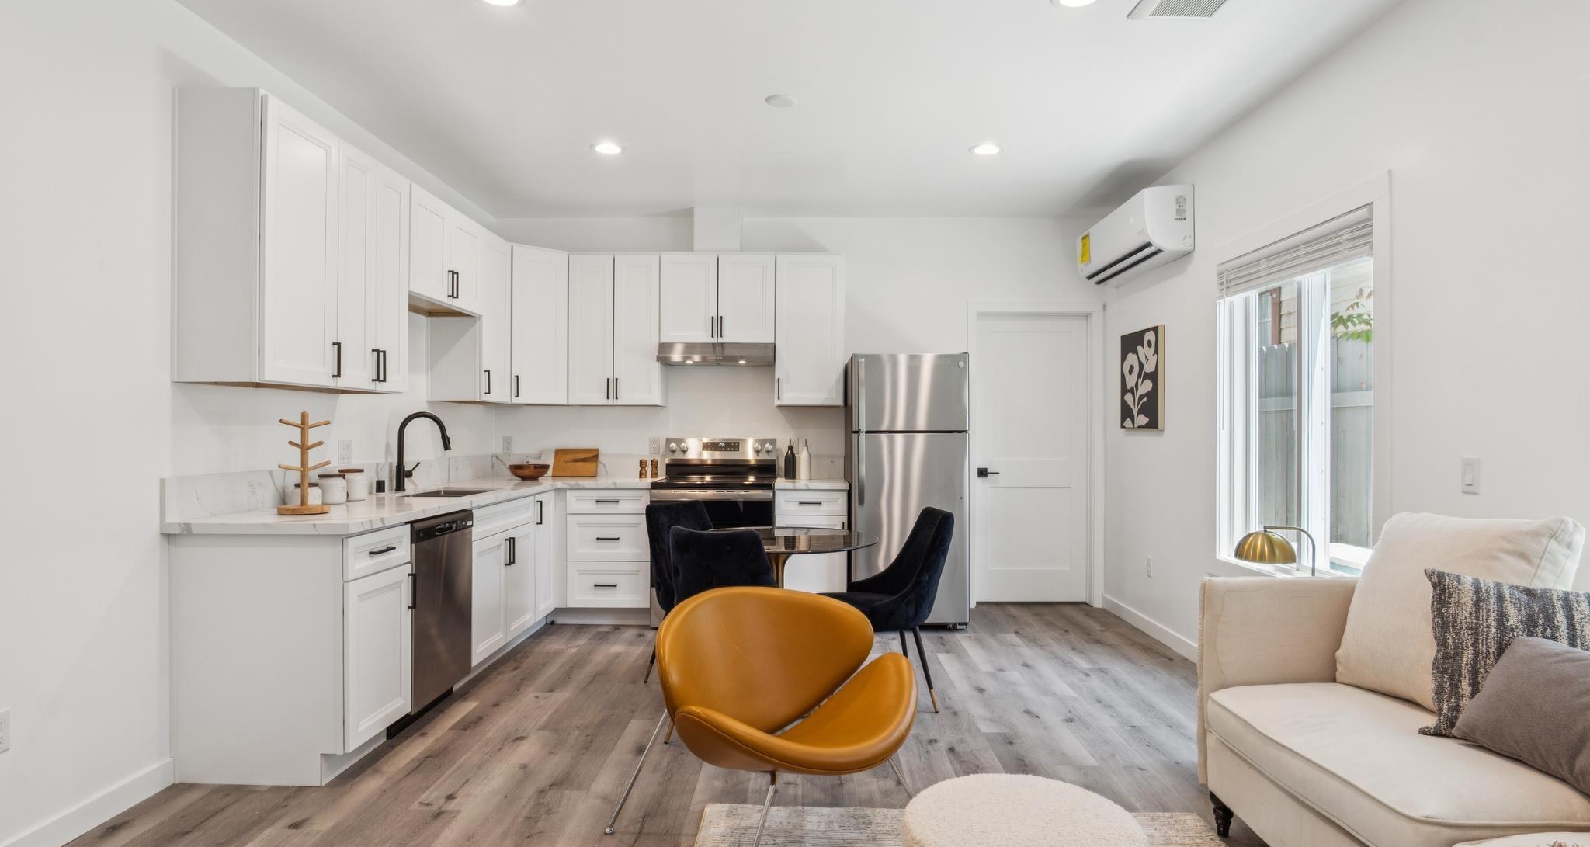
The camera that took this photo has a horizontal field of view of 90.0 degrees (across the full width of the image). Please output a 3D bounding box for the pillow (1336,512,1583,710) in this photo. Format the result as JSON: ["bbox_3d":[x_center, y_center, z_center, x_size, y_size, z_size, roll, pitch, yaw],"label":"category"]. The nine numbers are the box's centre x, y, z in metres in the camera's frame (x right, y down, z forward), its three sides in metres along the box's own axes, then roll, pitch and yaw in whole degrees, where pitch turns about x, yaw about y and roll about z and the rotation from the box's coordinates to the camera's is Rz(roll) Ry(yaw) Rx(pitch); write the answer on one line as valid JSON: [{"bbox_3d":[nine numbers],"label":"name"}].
[{"bbox_3d":[1.812,0.521,2.194,0.180,0.550,0.500,20,-7,-20],"label":"pillow"}]

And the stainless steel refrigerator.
[{"bbox_3d":[0.712,0.425,5.173,0.706,1.689,0.735,0,0,1],"label":"stainless steel refrigerator"}]

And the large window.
[{"bbox_3d":[2.165,-0.063,3.460,0.120,1.488,1.123,0,0,1],"label":"large window"}]

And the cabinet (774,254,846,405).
[{"bbox_3d":[0.105,-0.631,5.517,0.473,1.022,0.335,0,0,1],"label":"cabinet"}]

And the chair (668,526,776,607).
[{"bbox_3d":[-0.219,0.843,3.322,0.500,0.870,0.610,0,-1,19],"label":"chair"}]

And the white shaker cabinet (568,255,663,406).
[{"bbox_3d":[-1.198,-0.627,5.458,0.613,1.011,0.326,0,0,1],"label":"white shaker cabinet"}]

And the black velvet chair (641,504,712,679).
[{"bbox_3d":[-0.378,0.848,3.945,0.610,0.870,0.500,0,-1,36],"label":"black velvet chair"}]

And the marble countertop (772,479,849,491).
[{"bbox_3d":[0.113,0.387,5.161,0.450,0.040,0.650,0,0,1],"label":"marble countertop"}]

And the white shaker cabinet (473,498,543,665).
[{"bbox_3d":[-1.827,0.776,4.206,0.621,0.761,0.856,0,0,1],"label":"white shaker cabinet"}]

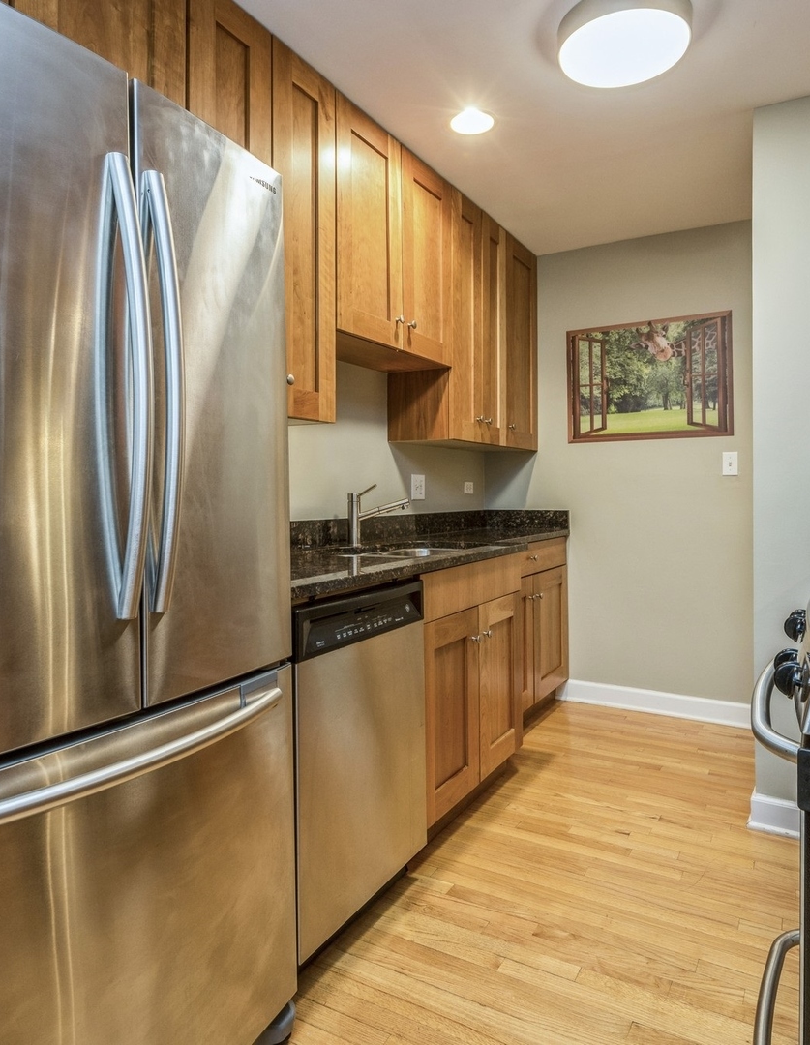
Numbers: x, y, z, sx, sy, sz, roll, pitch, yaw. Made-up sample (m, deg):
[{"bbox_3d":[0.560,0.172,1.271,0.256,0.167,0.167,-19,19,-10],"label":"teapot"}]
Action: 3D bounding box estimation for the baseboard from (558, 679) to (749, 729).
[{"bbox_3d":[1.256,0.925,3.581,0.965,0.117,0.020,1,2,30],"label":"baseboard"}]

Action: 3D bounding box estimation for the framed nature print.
[{"bbox_3d":[1.220,-0.718,3.533,0.807,0.602,0.025,1,2,30],"label":"framed nature print"}]

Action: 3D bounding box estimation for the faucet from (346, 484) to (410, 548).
[{"bbox_3d":[-0.101,-0.025,2.633,0.281,0.242,0.050,1,2,30],"label":"faucet"}]

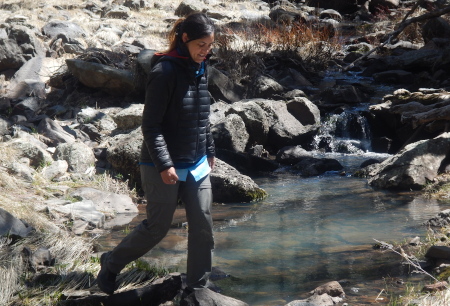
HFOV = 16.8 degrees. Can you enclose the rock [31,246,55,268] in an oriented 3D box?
[{"bbox_3d":[-1.097,0.628,9.150,0.144,0.120,0.130,0,8,0],"label":"rock"}]

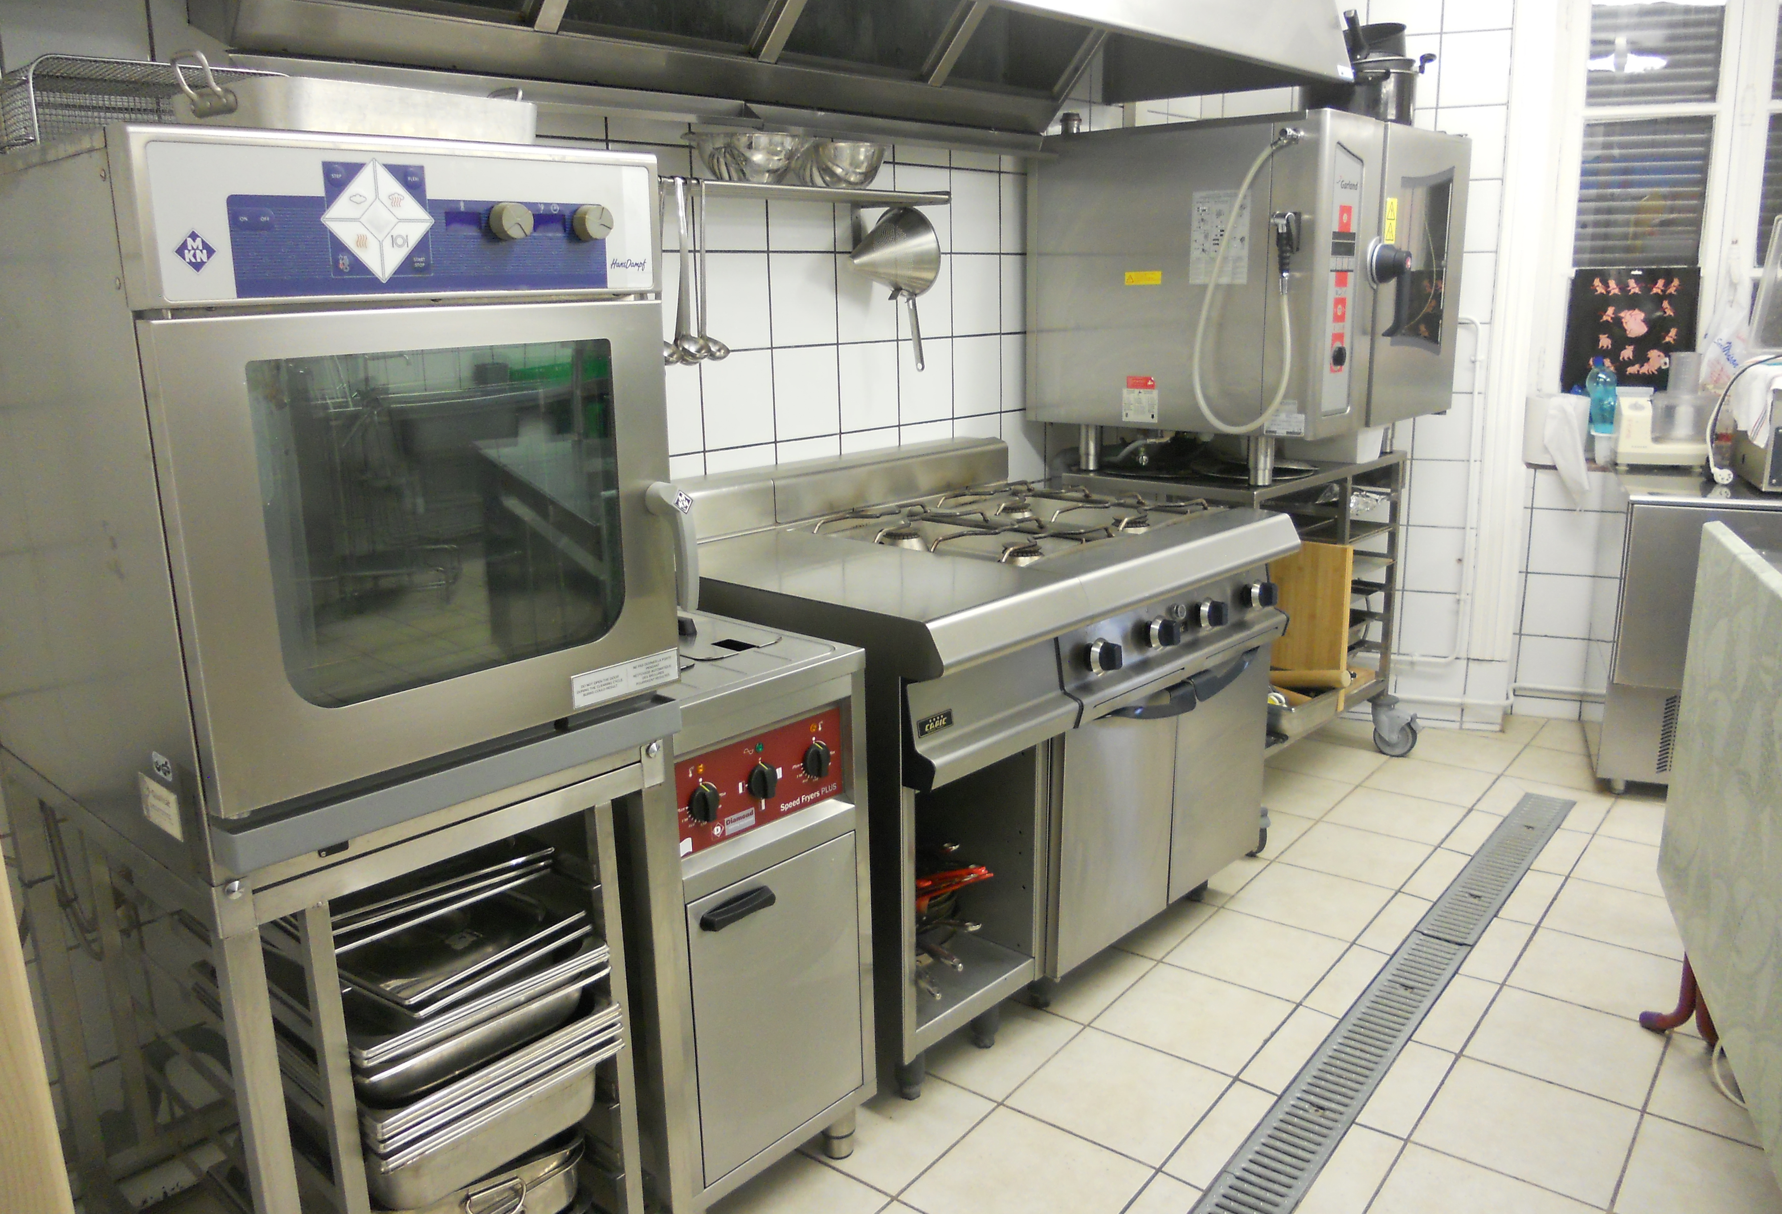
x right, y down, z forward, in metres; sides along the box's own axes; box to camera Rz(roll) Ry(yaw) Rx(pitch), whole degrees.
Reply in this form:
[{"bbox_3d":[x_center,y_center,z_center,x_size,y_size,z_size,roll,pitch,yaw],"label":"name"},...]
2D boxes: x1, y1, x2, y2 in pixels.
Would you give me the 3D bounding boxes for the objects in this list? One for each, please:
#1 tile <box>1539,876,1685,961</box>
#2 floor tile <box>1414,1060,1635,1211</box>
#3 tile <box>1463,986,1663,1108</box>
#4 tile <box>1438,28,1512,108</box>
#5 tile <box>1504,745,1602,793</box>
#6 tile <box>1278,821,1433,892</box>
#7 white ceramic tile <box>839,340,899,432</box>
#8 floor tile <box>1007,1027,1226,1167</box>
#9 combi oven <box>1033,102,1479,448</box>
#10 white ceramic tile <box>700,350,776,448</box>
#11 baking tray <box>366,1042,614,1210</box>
[{"bbox_3d":[1.623,0.692,3.024,0.302,0.010,0.302,10,17,36],"label":"tile"},{"bbox_3d":[1.076,0.882,2.349,0.303,0.010,0.305,9,17,36],"label":"floor tile"},{"bbox_3d":[1.237,0.803,2.541,0.300,0.010,0.303,9,16,36],"label":"tile"},{"bbox_3d":[1.631,-1.499,3.882,0.187,0.199,0.008,4,14,19],"label":"tile"},{"bbox_3d":[1.931,0.467,3.915,0.293,0.010,0.302,10,17,36],"label":"tile"},{"bbox_3d":[1.133,0.607,3.383,0.300,0.010,0.303,9,16,36],"label":"tile"},{"bbox_3d":[-0.052,-0.518,3.266,0.010,0.198,0.198,11,18,41],"label":"white ceramic tile"},{"bbox_3d":[0.407,0.866,2.468,0.303,0.010,0.305,9,17,36],"label":"floor tile"},{"bbox_3d":[0.965,-0.870,3.678,0.795,0.715,0.928,11,18,39],"label":"combi oven"},{"bbox_3d":[-0.322,-0.436,2.935,0.010,0.196,0.196,12,19,41],"label":"white ceramic tile"},{"bbox_3d":[-0.639,0.589,1.812,0.530,0.100,0.325,10,17,40],"label":"baking tray"}]

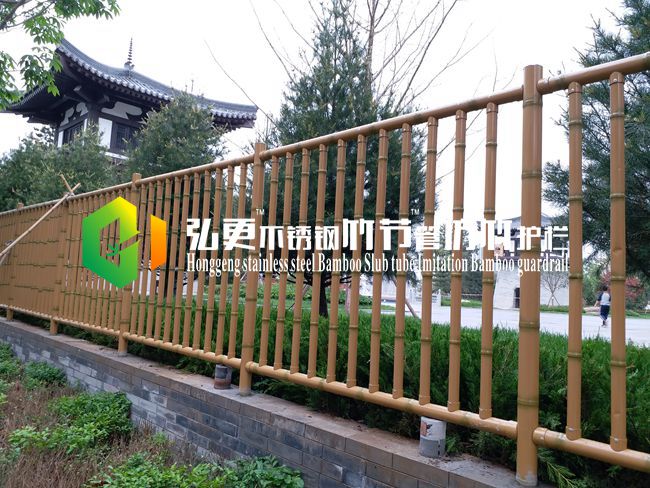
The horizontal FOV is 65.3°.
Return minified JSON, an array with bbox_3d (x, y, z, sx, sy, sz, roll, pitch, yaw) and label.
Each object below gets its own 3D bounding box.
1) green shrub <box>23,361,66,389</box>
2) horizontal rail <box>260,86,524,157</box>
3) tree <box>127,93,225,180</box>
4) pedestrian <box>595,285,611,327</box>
[{"bbox_3d":[-2.790,1.285,5.062,0.330,0.220,0.380,7,-6,-44],"label":"green shrub"},{"bbox_3d":[0.220,-0.645,2.891,0.060,0.060,1.860,7,-6,-44],"label":"horizontal rail"},{"bbox_3d":[-3.017,-0.677,9.824,2.200,4.600,2.200,3,-4,0],"label":"tree"},{"bbox_3d":[11.182,2.506,20.336,0.580,1.680,0.420,1,-5,25],"label":"pedestrian"}]

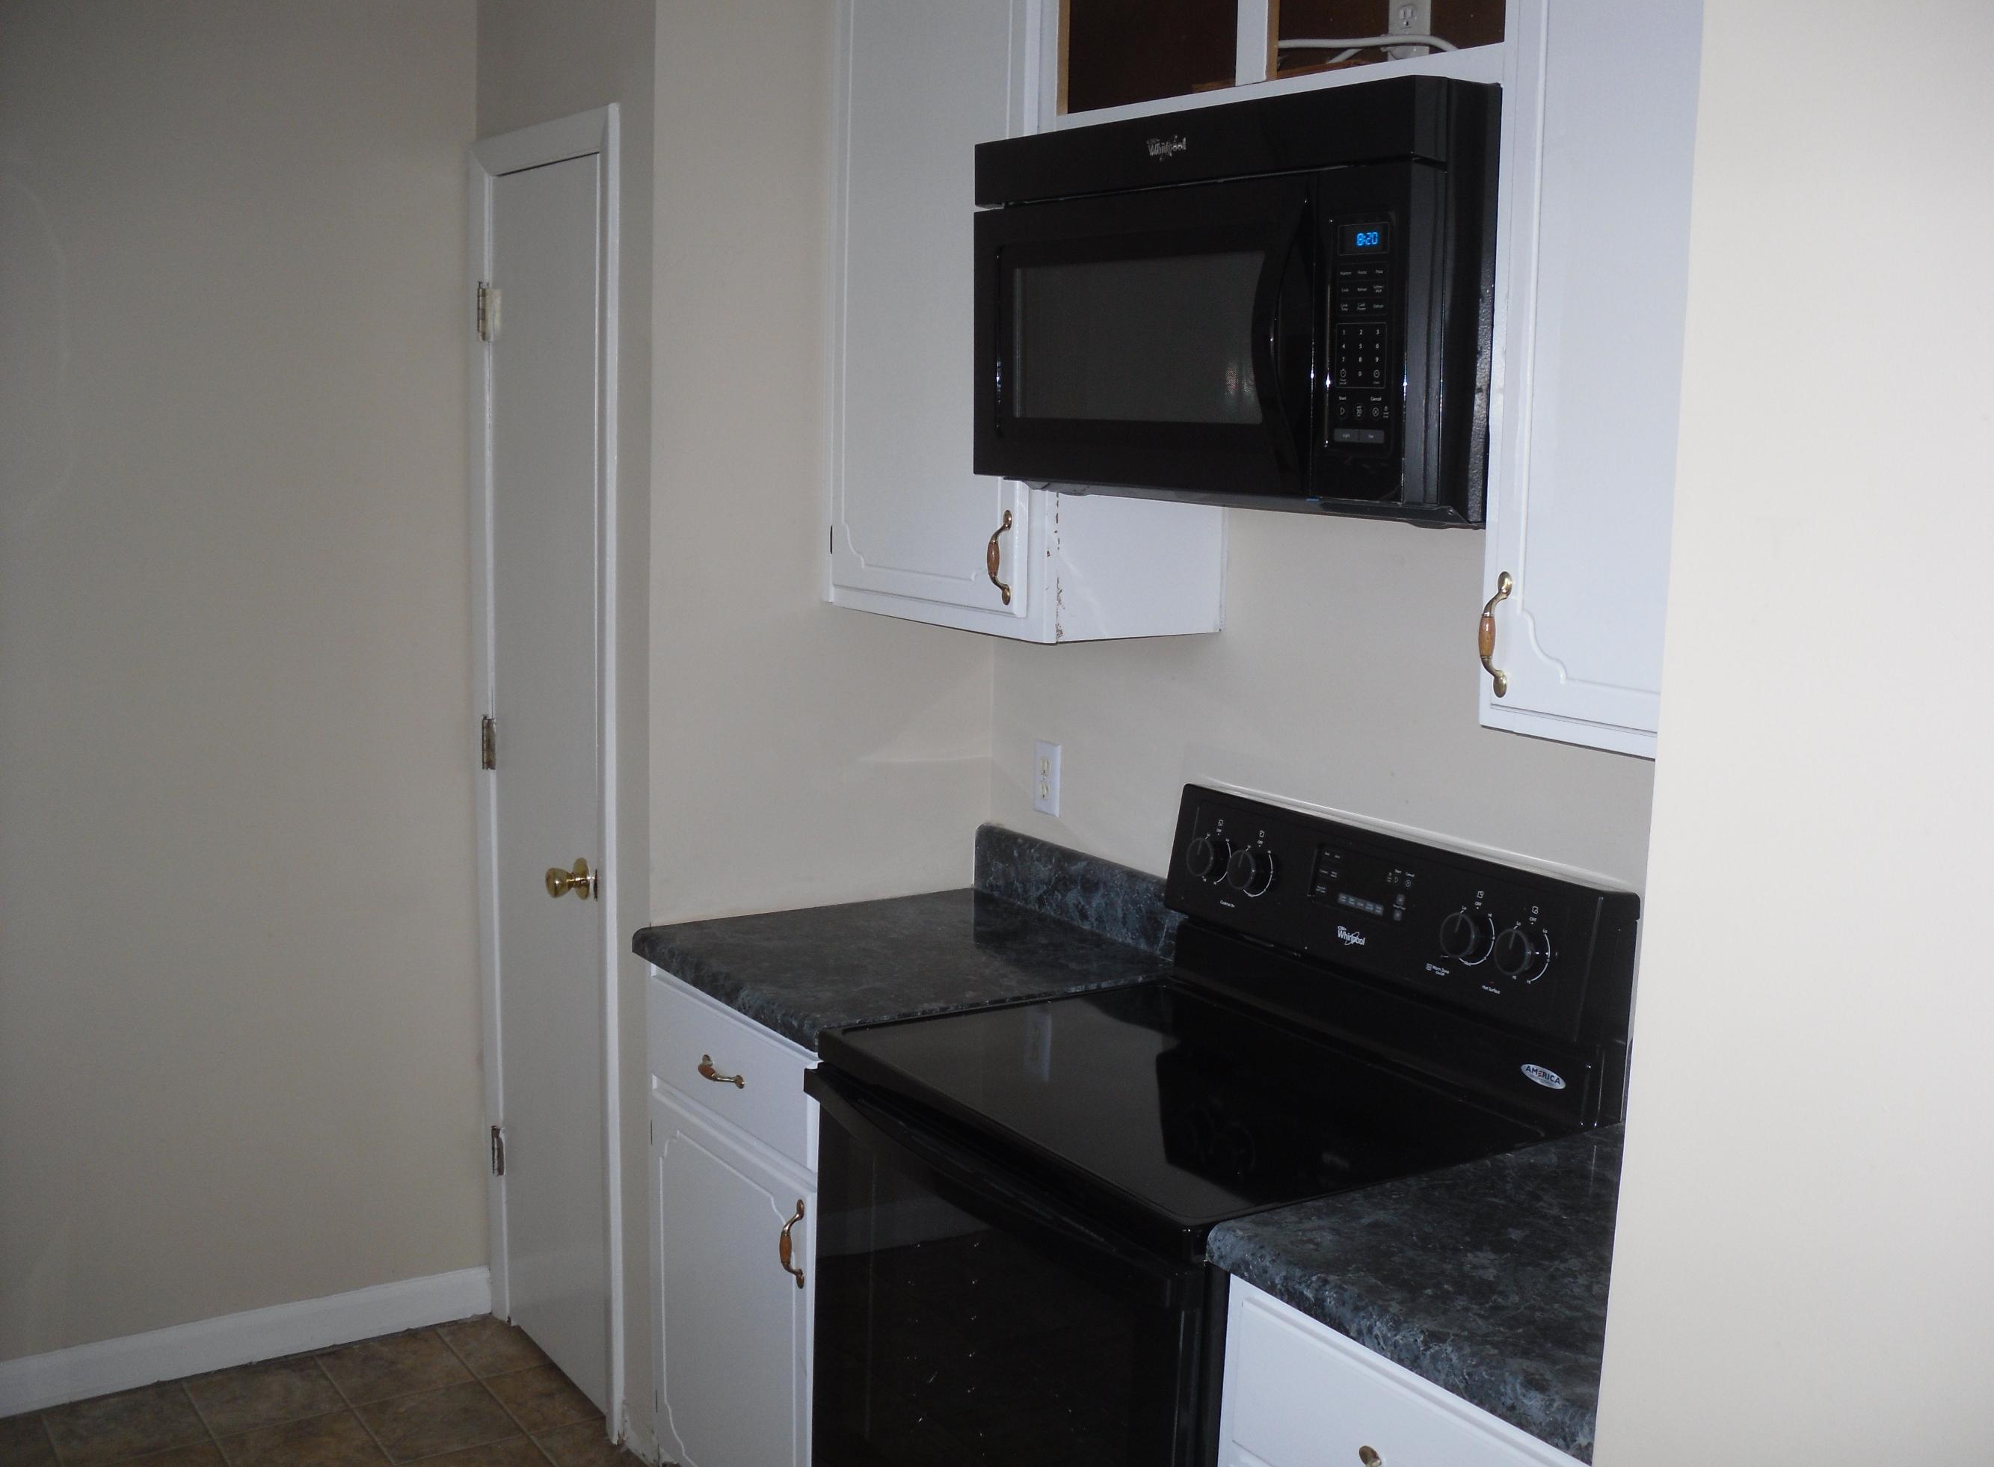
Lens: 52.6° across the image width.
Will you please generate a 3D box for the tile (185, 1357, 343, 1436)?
[{"bbox_3d":[-1.257,1.147,3.476,0.227,0.010,0.227,-4,10,-34],"label":"tile"}]

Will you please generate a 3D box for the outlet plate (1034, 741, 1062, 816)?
[{"bbox_3d":[0.084,0.073,3.222,0.008,0.116,0.071,-4,10,-34],"label":"outlet plate"}]

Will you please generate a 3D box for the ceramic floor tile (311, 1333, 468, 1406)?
[{"bbox_3d":[-1.069,1.134,3.593,0.227,0.010,0.227,-4,10,-34],"label":"ceramic floor tile"}]

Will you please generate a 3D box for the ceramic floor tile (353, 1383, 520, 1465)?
[{"bbox_3d":[-0.939,1.165,3.408,0.227,0.010,0.227,-4,10,-34],"label":"ceramic floor tile"}]

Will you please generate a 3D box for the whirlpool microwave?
[{"bbox_3d":[0.353,-0.480,2.361,0.444,0.433,0.768,-4,10,-34],"label":"whirlpool microwave"}]

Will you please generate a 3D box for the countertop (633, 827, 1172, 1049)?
[{"bbox_3d":[-0.121,0.285,2.986,0.633,0.136,0.578,-4,10,-34],"label":"countertop"}]

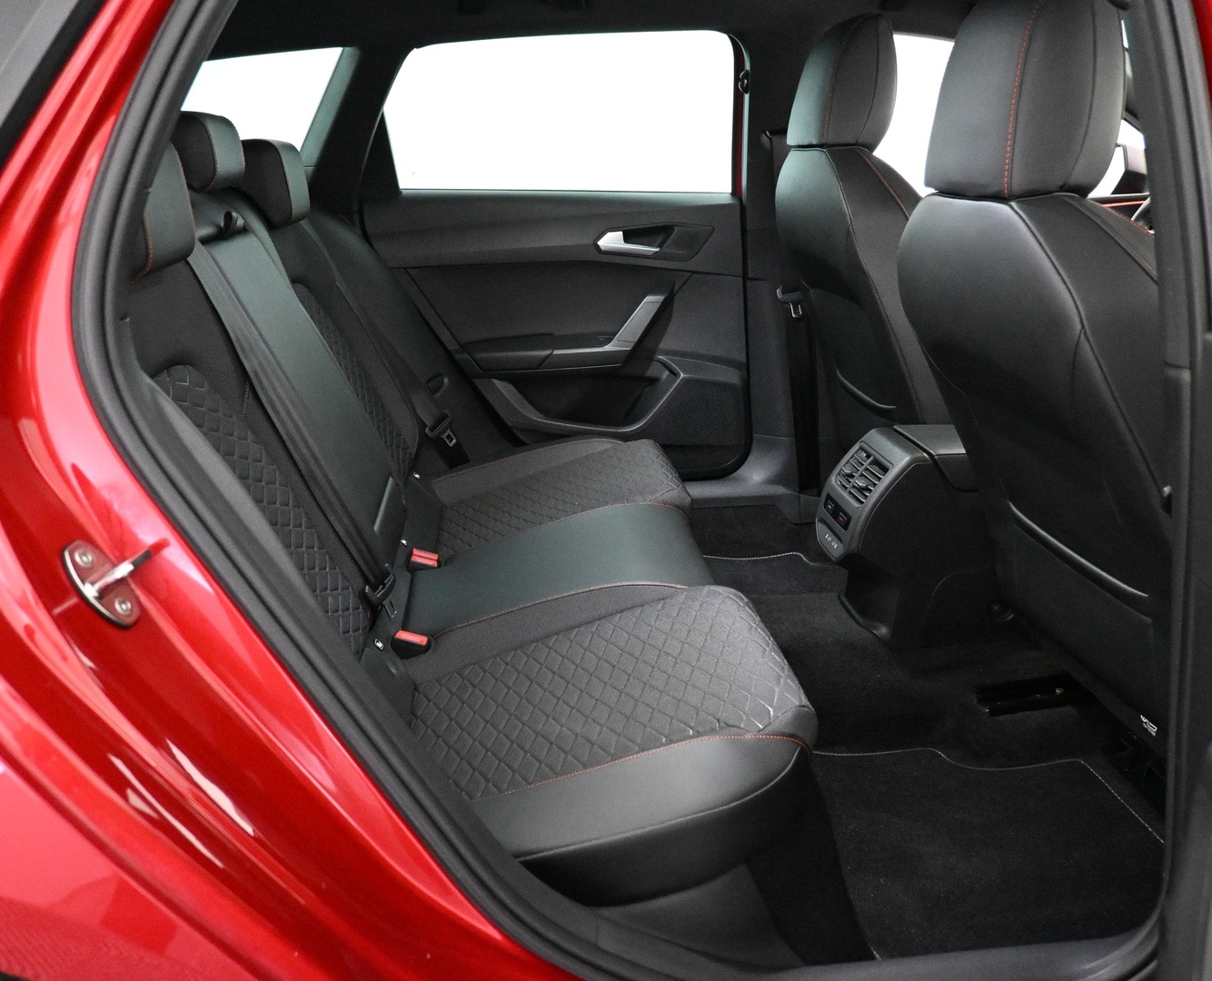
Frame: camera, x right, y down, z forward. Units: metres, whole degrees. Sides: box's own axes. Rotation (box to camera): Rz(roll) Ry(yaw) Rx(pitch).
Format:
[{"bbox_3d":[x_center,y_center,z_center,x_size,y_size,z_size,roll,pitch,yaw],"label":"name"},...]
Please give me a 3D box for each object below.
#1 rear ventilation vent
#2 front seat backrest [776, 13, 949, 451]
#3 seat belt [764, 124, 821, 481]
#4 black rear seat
[{"bbox_3d":[0.398,-0.026,1.532,0.030,0.068,0.100,31,14,-16],"label":"rear ventilation vent"},{"bbox_3d":[0.499,-0.413,1.789,0.260,0.850,0.500,-15,21,0],"label":"front seat backrest"},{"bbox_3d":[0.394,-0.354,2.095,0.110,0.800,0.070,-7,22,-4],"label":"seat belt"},{"bbox_3d":[-0.198,-0.110,1.436,0.790,0.830,1.280,-2,21,-5],"label":"black rear seat"}]

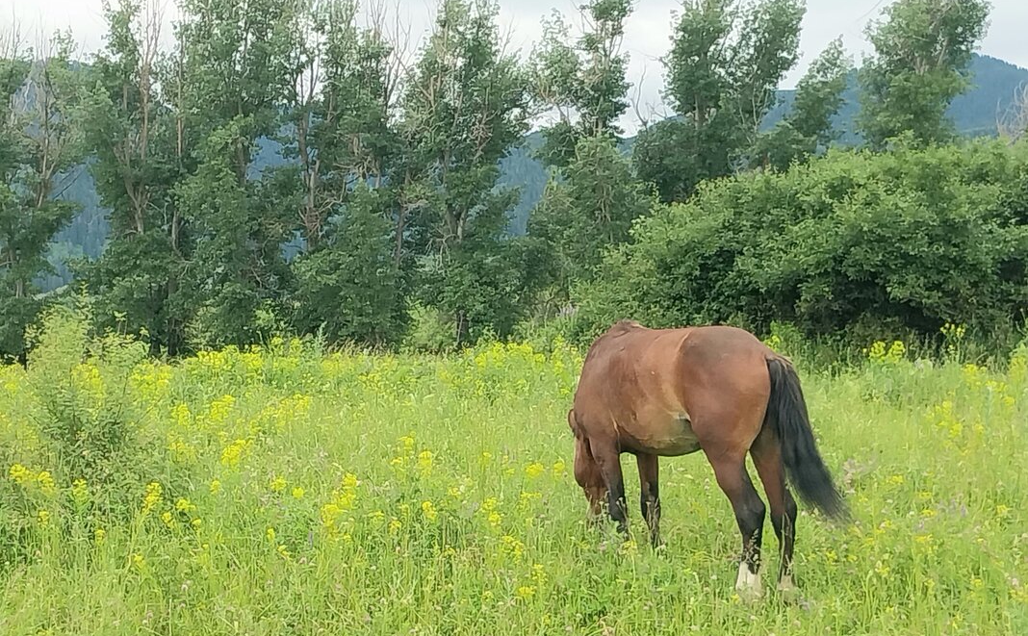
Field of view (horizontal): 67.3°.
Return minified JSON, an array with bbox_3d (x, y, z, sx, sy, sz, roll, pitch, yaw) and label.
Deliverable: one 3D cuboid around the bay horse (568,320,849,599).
[{"bbox_3d":[1.020,0.735,4.520,0.620,1.460,1.900,0,0,-36],"label":"bay horse"}]

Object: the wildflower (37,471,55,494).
[{"bbox_3d":[-2.729,0.954,4.500,0.095,0.129,0.091,0,0,0],"label":"wildflower"}]

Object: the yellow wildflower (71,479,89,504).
[{"bbox_3d":[-2.415,0.965,4.300,0.091,0.145,0.087,0,0,0],"label":"yellow wildflower"}]

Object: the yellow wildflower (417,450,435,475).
[{"bbox_3d":[-0.576,0.951,5.050,0.120,0.157,0.114,0,0,0],"label":"yellow wildflower"}]

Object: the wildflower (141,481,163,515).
[{"bbox_3d":[-1.901,0.944,4.050,0.106,0.167,0.101,0,0,0],"label":"wildflower"}]

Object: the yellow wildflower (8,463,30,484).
[{"bbox_3d":[-3.014,0.943,4.700,0.123,0.123,0.117,0,0,0],"label":"yellow wildflower"}]

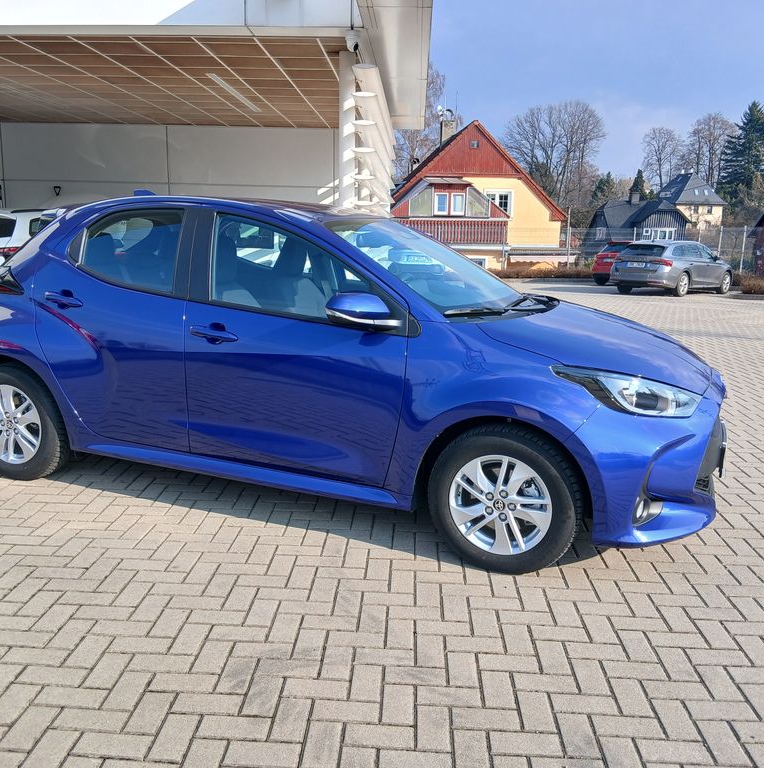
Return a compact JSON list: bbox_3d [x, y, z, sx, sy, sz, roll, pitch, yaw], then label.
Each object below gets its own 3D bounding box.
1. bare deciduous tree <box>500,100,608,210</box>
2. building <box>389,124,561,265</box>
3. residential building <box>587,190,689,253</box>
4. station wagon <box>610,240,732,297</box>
[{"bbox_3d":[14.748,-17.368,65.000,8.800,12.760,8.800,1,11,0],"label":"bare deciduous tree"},{"bbox_3d":[4.236,-9.504,41.599,9.000,7.970,9.400,0,11,-4],"label":"building"},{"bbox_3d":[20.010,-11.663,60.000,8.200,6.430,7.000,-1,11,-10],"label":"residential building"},{"bbox_3d":[8.234,-3.316,21.800,4.690,1.480,1.850,-9,15,-42],"label":"station wagon"}]

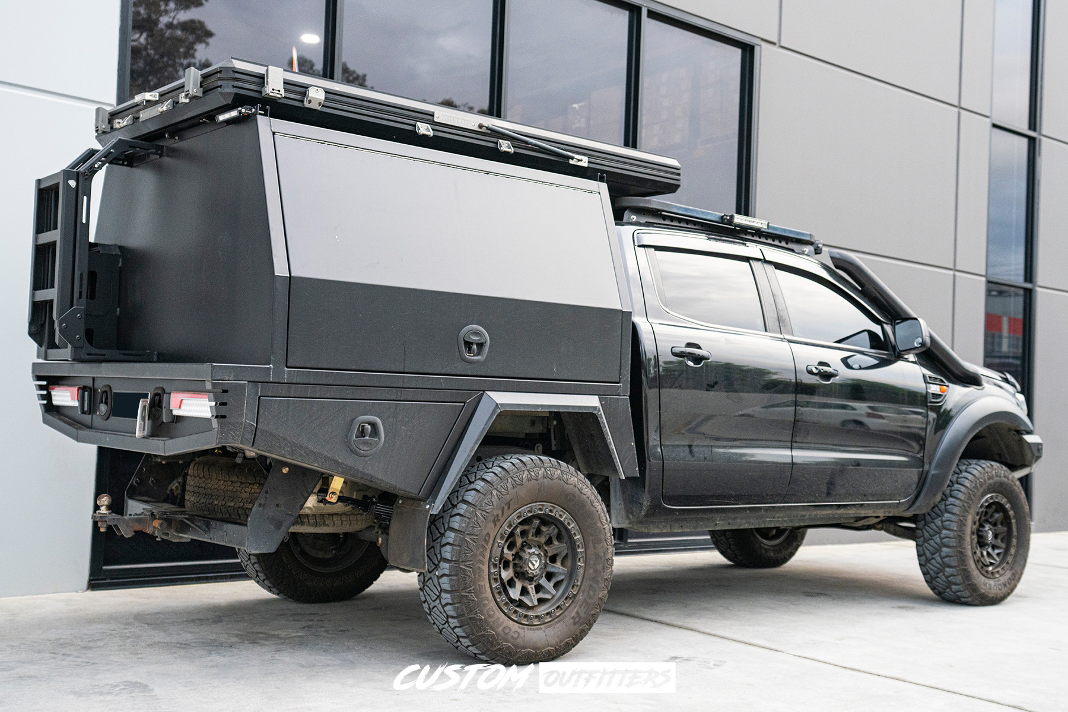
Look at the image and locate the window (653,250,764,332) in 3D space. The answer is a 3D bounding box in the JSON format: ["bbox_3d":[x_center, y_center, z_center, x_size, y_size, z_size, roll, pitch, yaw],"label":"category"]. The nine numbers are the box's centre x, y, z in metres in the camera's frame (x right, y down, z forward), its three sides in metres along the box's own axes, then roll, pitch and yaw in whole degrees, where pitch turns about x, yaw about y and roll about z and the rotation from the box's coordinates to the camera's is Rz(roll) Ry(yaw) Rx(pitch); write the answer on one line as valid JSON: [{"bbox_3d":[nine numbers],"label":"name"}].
[{"bbox_3d":[0.836,-0.311,4.888,0.670,0.380,0.050,4,-22,-36],"label":"window"}]

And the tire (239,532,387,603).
[{"bbox_3d":[-1.148,0.904,5.530,0.820,0.810,0.280,4,-4,-36],"label":"tire"}]

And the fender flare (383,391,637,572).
[{"bbox_3d":[-0.055,0.468,4.114,1.060,0.650,0.250,4,-4,-36],"label":"fender flare"}]

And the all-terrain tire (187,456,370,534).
[{"bbox_3d":[-1.074,0.584,4.410,0.780,0.260,0.780,4,-4,-36],"label":"all-terrain tire"}]

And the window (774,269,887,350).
[{"bbox_3d":[1.563,-0.240,5.413,0.790,0.380,0.050,4,-22,-36],"label":"window"}]

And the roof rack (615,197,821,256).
[{"bbox_3d":[0.638,-0.621,5.729,1.380,0.170,1.240,4,-4,-36],"label":"roof rack"}]

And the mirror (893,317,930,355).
[{"bbox_3d":[1.979,-0.103,5.455,0.110,0.190,0.180,4,-4,-36],"label":"mirror"}]

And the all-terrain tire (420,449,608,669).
[{"bbox_3d":[-0.060,0.802,4.170,0.820,0.810,0.280,4,-4,-36],"label":"all-terrain tire"}]

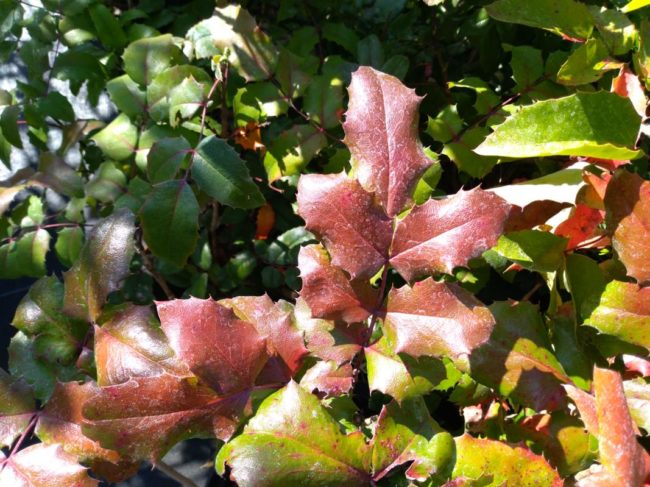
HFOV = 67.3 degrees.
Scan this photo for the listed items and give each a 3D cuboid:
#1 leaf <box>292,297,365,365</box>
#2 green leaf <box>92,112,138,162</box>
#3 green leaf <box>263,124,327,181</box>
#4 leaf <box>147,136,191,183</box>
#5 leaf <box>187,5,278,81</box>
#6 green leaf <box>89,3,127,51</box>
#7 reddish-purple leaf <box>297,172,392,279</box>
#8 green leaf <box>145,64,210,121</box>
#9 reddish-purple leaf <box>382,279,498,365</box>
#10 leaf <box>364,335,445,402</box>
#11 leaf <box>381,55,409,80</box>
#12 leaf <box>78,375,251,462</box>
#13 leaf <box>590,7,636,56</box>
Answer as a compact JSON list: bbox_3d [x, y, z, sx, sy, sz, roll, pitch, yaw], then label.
[{"bbox_3d":[0.003,0.055,0.331,0.059,0.015,0.036,27,69,25],"label":"leaf"},{"bbox_3d":[-0.217,-0.109,0.500,0.045,0.011,0.045,16,80,-11],"label":"green leaf"},{"bbox_3d":[-0.025,-0.075,0.410,0.064,0.012,0.047,-43,72,-8],"label":"green leaf"},{"bbox_3d":[-0.118,-0.061,0.370,0.037,0.010,0.038,-35,67,-9],"label":"leaf"},{"bbox_3d":[-0.074,-0.156,0.400,0.081,0.022,0.051,31,84,7],"label":"leaf"},{"bbox_3d":[-0.224,-0.222,0.500,0.030,0.010,0.057,-25,82,-4],"label":"green leaf"},{"bbox_3d":[0.011,-0.016,0.301,0.046,0.018,0.082,-39,64,-10],"label":"reddish-purple leaf"},{"bbox_3d":[-0.149,-0.155,0.500,0.068,0.047,0.012,-32,7,-16],"label":"green leaf"},{"bbox_3d":[0.074,0.050,0.320,0.075,0.022,0.055,5,69,-4],"label":"reddish-purple leaf"},{"bbox_3d":[0.052,0.082,0.320,0.056,0.016,0.040,24,70,17],"label":"leaf"},{"bbox_3d":[0.087,-0.220,0.620,0.037,0.046,0.010,9,0,6],"label":"leaf"},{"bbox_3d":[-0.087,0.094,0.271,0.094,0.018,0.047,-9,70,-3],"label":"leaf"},{"bbox_3d":[0.222,-0.163,0.375,0.033,0.014,0.050,27,74,15],"label":"leaf"}]

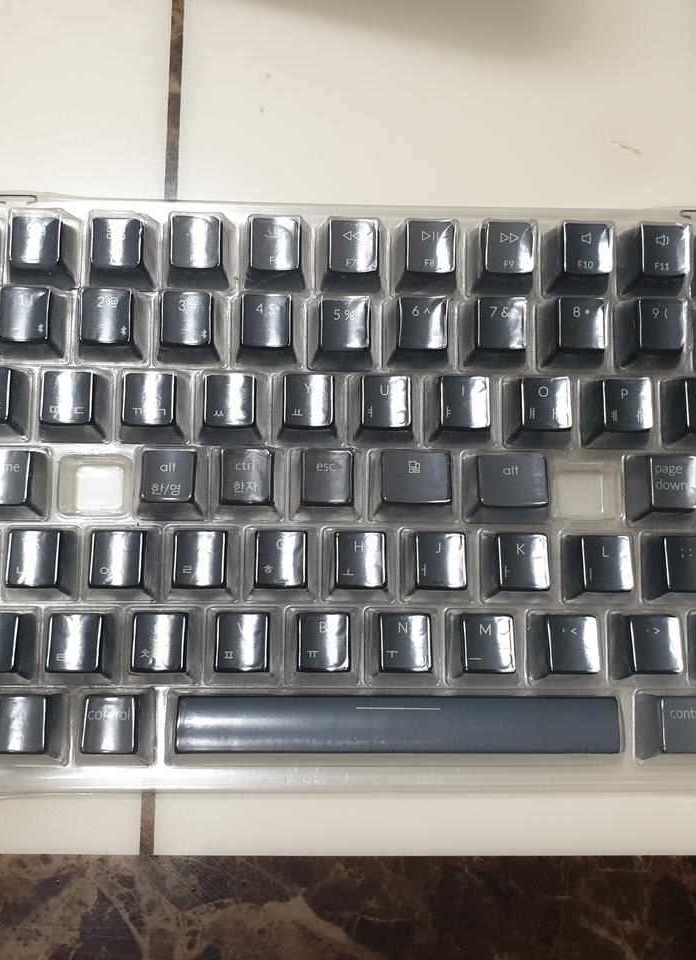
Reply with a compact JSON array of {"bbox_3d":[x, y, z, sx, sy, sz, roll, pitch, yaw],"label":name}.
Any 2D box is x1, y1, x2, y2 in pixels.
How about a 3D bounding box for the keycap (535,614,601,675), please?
[{"bbox_3d":[0.059,0.045,0.255,0.018,0.010,0.018,0,81,-3],"label":"keycap"}]

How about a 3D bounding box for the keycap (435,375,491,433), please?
[{"bbox_3d":[0.032,-0.019,0.264,0.018,0.010,0.018,1,82,-3],"label":"keycap"}]

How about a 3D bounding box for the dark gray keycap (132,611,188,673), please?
[{"bbox_3d":[-0.048,0.043,0.248,0.018,0.009,0.018,1,82,-3],"label":"dark gray keycap"}]

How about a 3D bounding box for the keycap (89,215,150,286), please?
[{"bbox_3d":[-0.063,-0.063,0.265,0.018,0.011,0.018,1,81,-3],"label":"keycap"}]

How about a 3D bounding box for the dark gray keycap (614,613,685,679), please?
[{"bbox_3d":[0.080,0.044,0.254,0.018,0.009,0.018,1,82,-3],"label":"dark gray keycap"}]

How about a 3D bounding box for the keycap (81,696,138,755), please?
[{"bbox_3d":[-0.060,0.063,0.247,0.018,0.010,0.018,1,82,-3],"label":"keycap"}]

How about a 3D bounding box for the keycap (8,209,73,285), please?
[{"bbox_3d":[-0.083,-0.062,0.260,0.018,0.011,0.018,1,82,-3],"label":"keycap"}]

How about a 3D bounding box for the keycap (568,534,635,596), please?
[{"bbox_3d":[0.069,0.024,0.259,0.018,0.009,0.018,1,82,-3],"label":"keycap"}]

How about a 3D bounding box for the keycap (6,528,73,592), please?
[{"bbox_3d":[-0.080,0.022,0.249,0.018,0.009,0.018,1,83,-3],"label":"keycap"}]

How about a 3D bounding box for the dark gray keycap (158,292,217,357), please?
[{"bbox_3d":[-0.044,-0.041,0.262,0.018,0.011,0.018,1,82,-3],"label":"dark gray keycap"}]

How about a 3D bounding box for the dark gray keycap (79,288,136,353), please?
[{"bbox_3d":[-0.064,-0.042,0.260,0.018,0.011,0.018,1,82,-3],"label":"dark gray keycap"}]

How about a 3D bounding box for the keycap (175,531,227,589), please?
[{"bbox_3d":[-0.039,0.022,0.254,0.018,0.009,0.018,1,82,-3],"label":"keycap"}]

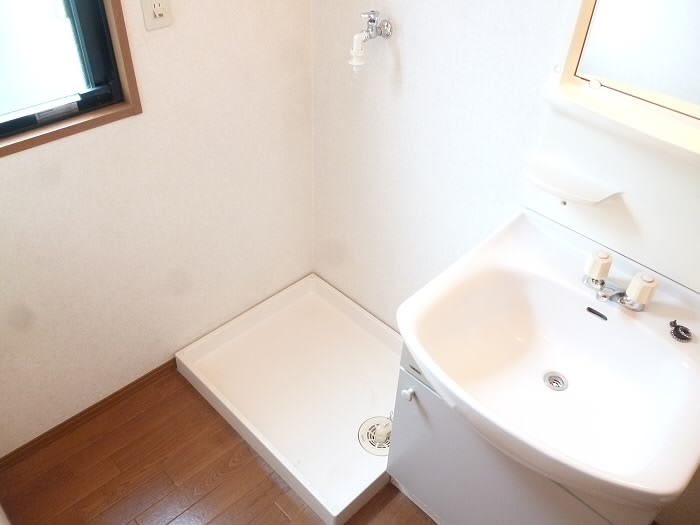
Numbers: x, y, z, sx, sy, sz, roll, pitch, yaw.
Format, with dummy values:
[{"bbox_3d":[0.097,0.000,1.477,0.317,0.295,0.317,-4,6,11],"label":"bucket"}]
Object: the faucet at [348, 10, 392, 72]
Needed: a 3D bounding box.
[{"bbox_3d":[0.049,-0.576,1.465,0.133,0.143,0.056,-31,49,-34],"label":"faucet"}]

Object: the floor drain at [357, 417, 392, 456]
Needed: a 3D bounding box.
[{"bbox_3d":[0.097,0.528,1.758,0.140,0.040,0.140,1,39,-1],"label":"floor drain"}]

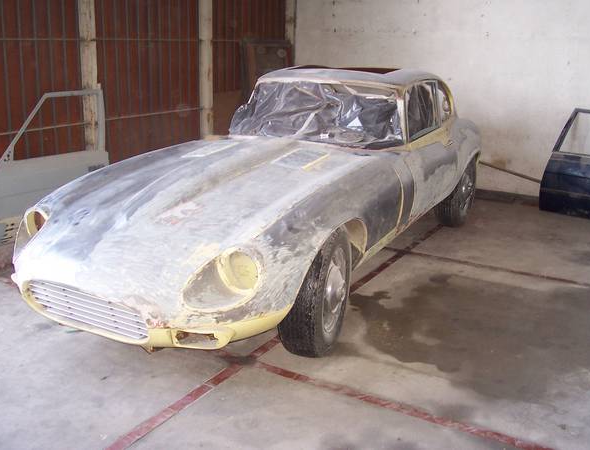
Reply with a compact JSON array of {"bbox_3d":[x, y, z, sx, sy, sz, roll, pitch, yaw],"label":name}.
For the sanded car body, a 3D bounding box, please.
[{"bbox_3d":[0.178,-0.461,4.474,1.660,1.195,4.600,9,17,26],"label":"sanded car body"}]

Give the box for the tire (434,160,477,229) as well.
[{"bbox_3d":[1.332,-0.302,5.297,0.200,0.648,0.648,9,17,26],"label":"tire"}]

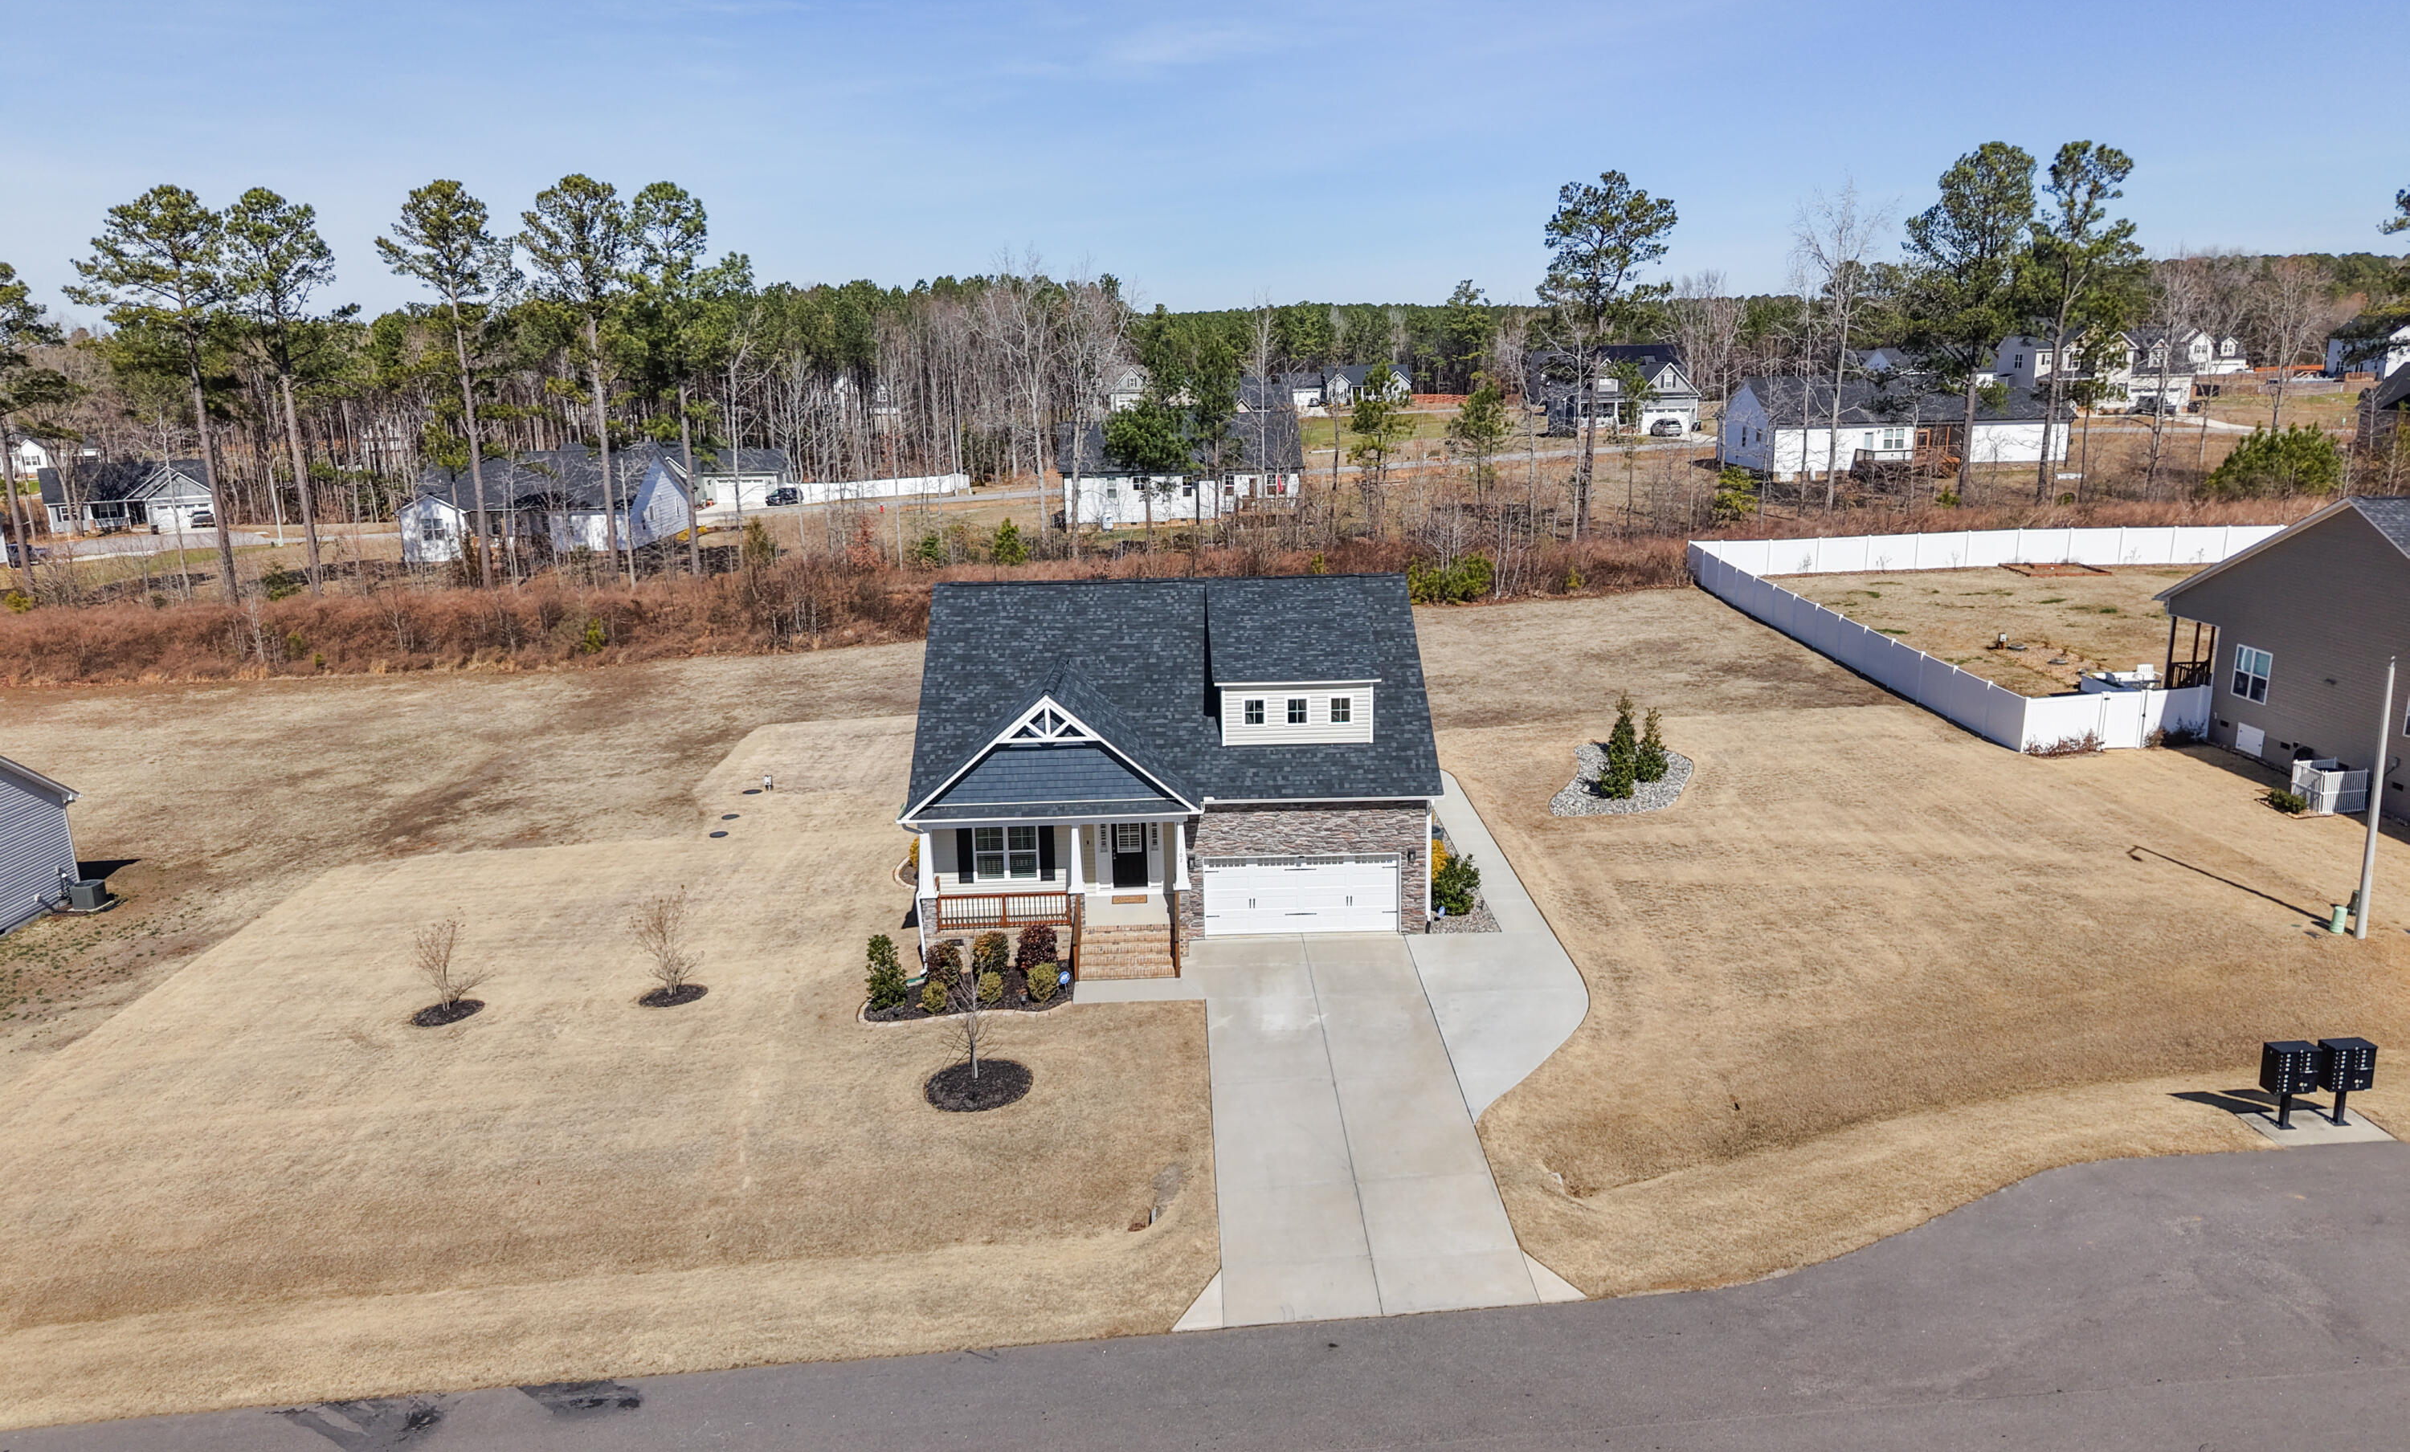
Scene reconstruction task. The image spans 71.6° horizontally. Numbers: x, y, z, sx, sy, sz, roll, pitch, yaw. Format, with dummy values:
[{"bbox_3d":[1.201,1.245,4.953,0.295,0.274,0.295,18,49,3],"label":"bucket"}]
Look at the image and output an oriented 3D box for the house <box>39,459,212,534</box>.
[{"bbox_3d":[-102.745,-21.893,159.000,13.200,5.900,11.500,-9,15,-28],"label":"house"}]

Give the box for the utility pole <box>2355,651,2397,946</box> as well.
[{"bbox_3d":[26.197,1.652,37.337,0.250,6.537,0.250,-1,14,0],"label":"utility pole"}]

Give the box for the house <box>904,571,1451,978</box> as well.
[{"bbox_3d":[-0.906,0.266,47.139,13.530,8.600,15.800,-1,14,-1],"label":"house"}]

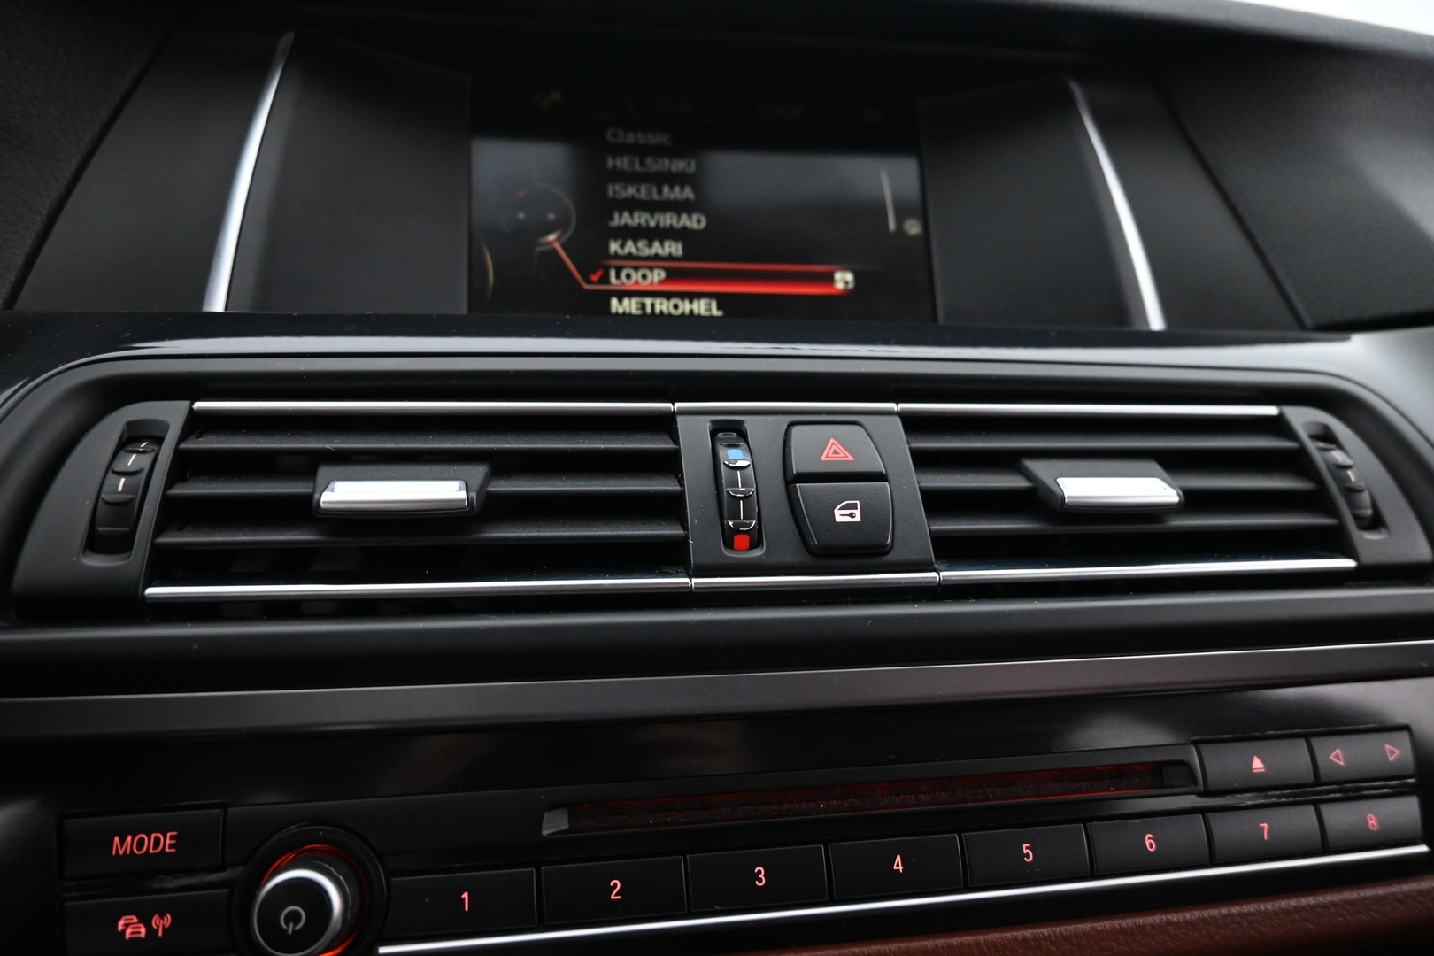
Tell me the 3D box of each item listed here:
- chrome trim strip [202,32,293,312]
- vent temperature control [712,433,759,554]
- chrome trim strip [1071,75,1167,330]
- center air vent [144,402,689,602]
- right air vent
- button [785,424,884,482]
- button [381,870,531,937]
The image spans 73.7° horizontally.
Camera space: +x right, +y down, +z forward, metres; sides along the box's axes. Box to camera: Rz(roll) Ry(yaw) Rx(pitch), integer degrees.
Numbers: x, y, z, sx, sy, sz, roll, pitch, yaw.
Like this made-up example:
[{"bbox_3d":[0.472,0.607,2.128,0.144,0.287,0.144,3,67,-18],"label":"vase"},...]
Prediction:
[{"bbox_3d":[-0.135,-0.090,0.278,0.007,0.096,0.010,7,-19,-8],"label":"chrome trim strip"},{"bbox_3d":[0.004,0.004,0.204,0.008,0.028,0.010,-1,-27,-10],"label":"vent temperature control"},{"bbox_3d":[0.135,-0.094,0.327,0.006,0.099,0.010,-7,-16,-12],"label":"chrome trim strip"},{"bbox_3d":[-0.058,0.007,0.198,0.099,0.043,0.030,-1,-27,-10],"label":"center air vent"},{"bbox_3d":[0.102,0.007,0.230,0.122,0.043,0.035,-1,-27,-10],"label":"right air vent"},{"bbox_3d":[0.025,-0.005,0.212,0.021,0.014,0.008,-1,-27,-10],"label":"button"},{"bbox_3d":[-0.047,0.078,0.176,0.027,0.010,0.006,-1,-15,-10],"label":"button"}]

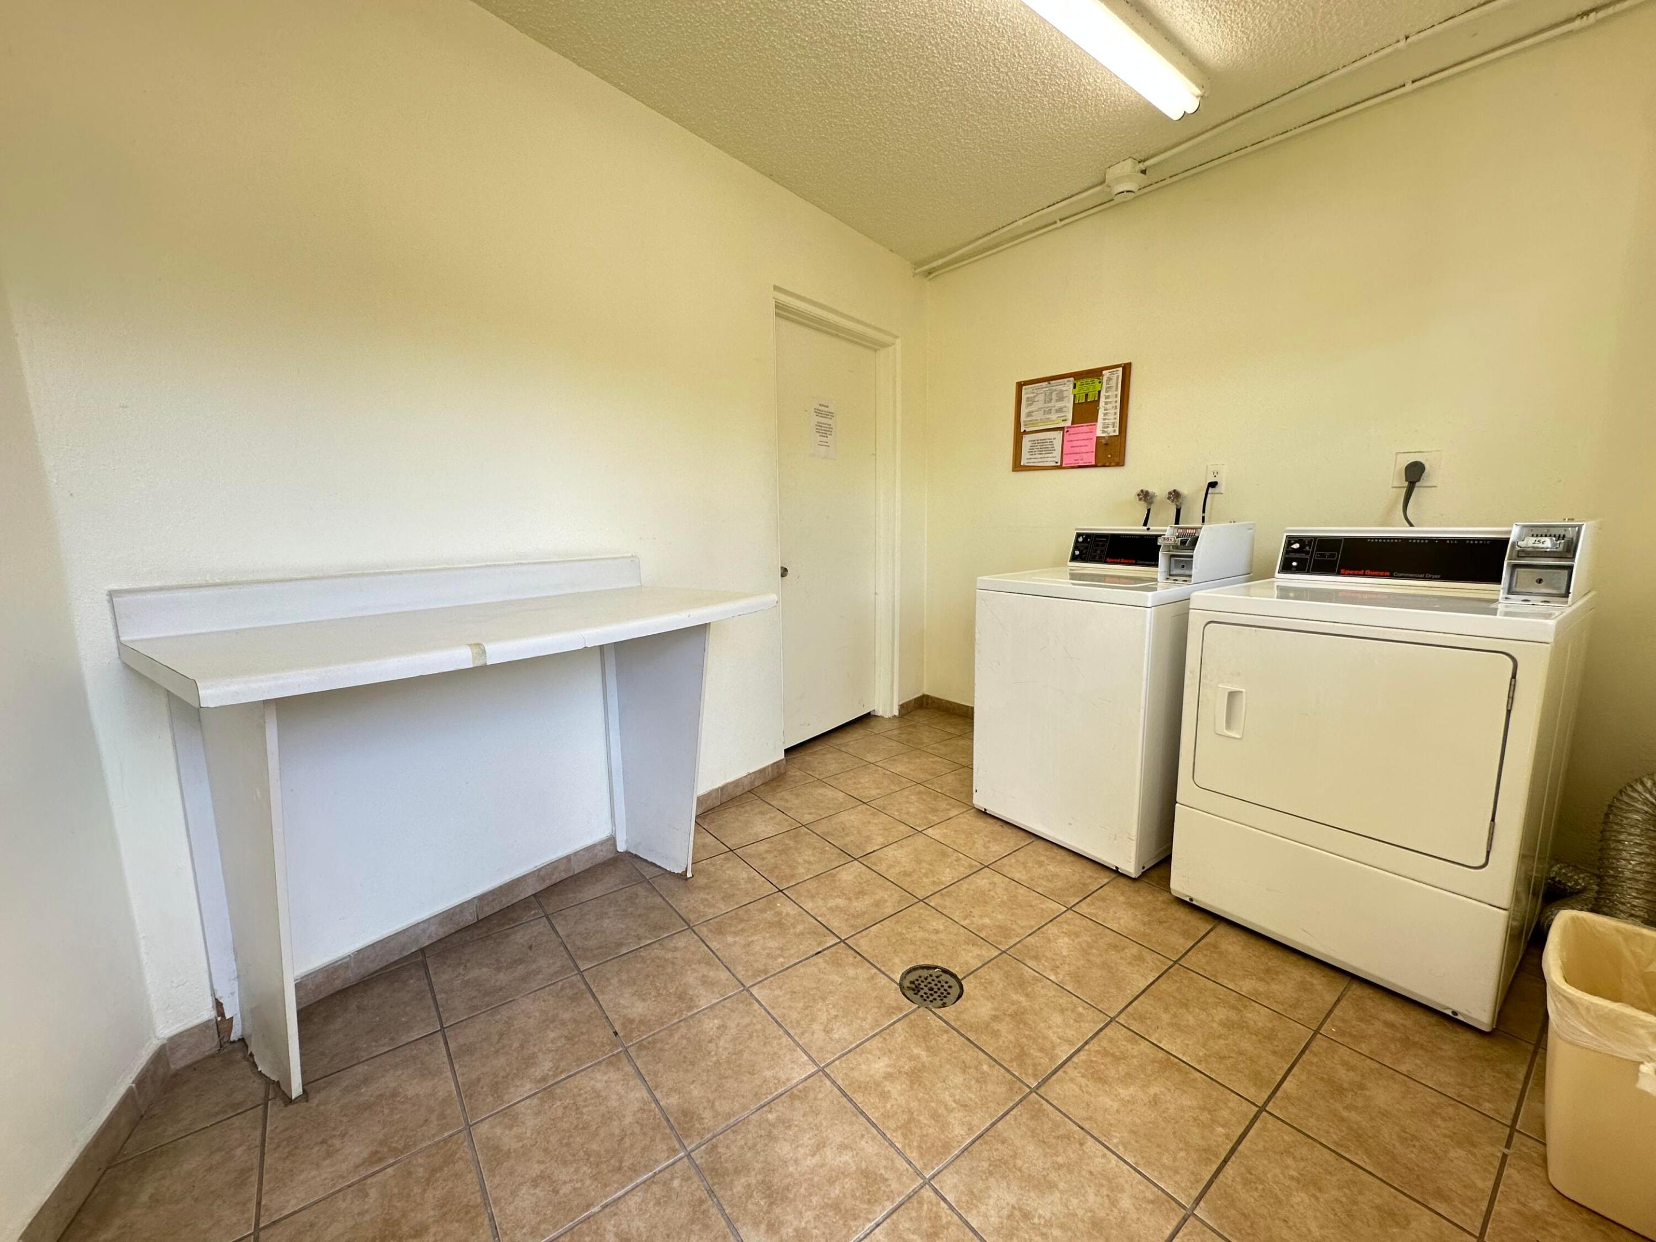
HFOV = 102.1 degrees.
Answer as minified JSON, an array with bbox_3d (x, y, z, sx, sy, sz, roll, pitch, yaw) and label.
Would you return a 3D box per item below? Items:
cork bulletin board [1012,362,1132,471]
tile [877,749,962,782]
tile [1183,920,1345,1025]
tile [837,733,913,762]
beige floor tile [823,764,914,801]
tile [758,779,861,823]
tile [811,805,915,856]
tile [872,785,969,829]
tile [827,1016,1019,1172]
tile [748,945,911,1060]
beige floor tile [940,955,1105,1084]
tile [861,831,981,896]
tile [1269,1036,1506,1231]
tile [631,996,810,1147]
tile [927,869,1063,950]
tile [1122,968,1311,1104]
[{"bbox_3d":[1.105,-0.914,3.079,0.018,0.430,0.585,-7,11,-37],"label":"cork bulletin board"},{"bbox_3d":[0.421,0.674,3.099,0.302,0.010,0.302,-8,12,-37],"label":"tile"},{"bbox_3d":[1.107,0.885,1.690,0.298,0.010,0.298,-7,11,-37],"label":"tile"},{"bbox_3d":[0.233,0.629,3.312,0.300,0.010,0.300,-7,12,-37],"label":"tile"},{"bbox_3d":[0.178,0.699,2.889,0.300,0.010,0.300,-7,12,-37],"label":"beige floor tile"},{"bbox_3d":[-0.065,0.743,2.728,0.302,0.010,0.302,-8,12,-37],"label":"tile"},{"bbox_3d":[0.120,0.767,2.454,0.298,0.010,0.298,-7,11,-37],"label":"tile"},{"bbox_3d":[0.367,0.745,2.673,0.302,0.010,0.302,-8,12,-37],"label":"tile"},{"bbox_3d":[0.201,0.950,1.383,0.300,0.010,0.300,-7,12,-37],"label":"tile"},{"bbox_3d":[0.014,0.910,1.621,0.300,0.010,0.300,-7,12,-37],"label":"tile"},{"bbox_3d":[0.443,0.919,1.568,0.300,0.010,0.300,-7,12,-37],"label":"beige floor tile"},{"bbox_3d":[0.307,0.804,2.217,0.298,0.010,0.298,-7,11,-37],"label":"tile"},{"bbox_3d":[1.068,0.961,1.284,0.302,0.010,0.302,-8,12,-37],"label":"tile"},{"bbox_3d":[-0.227,0.937,1.429,0.298,0.010,0.298,-7,11,-37],"label":"tile"},{"bbox_3d":[0.497,0.849,1.991,0.300,0.010,0.300,-7,12,-37],"label":"tile"},{"bbox_3d":[0.879,0.924,1.525,0.302,0.010,0.302,-8,12,-37],"label":"tile"}]

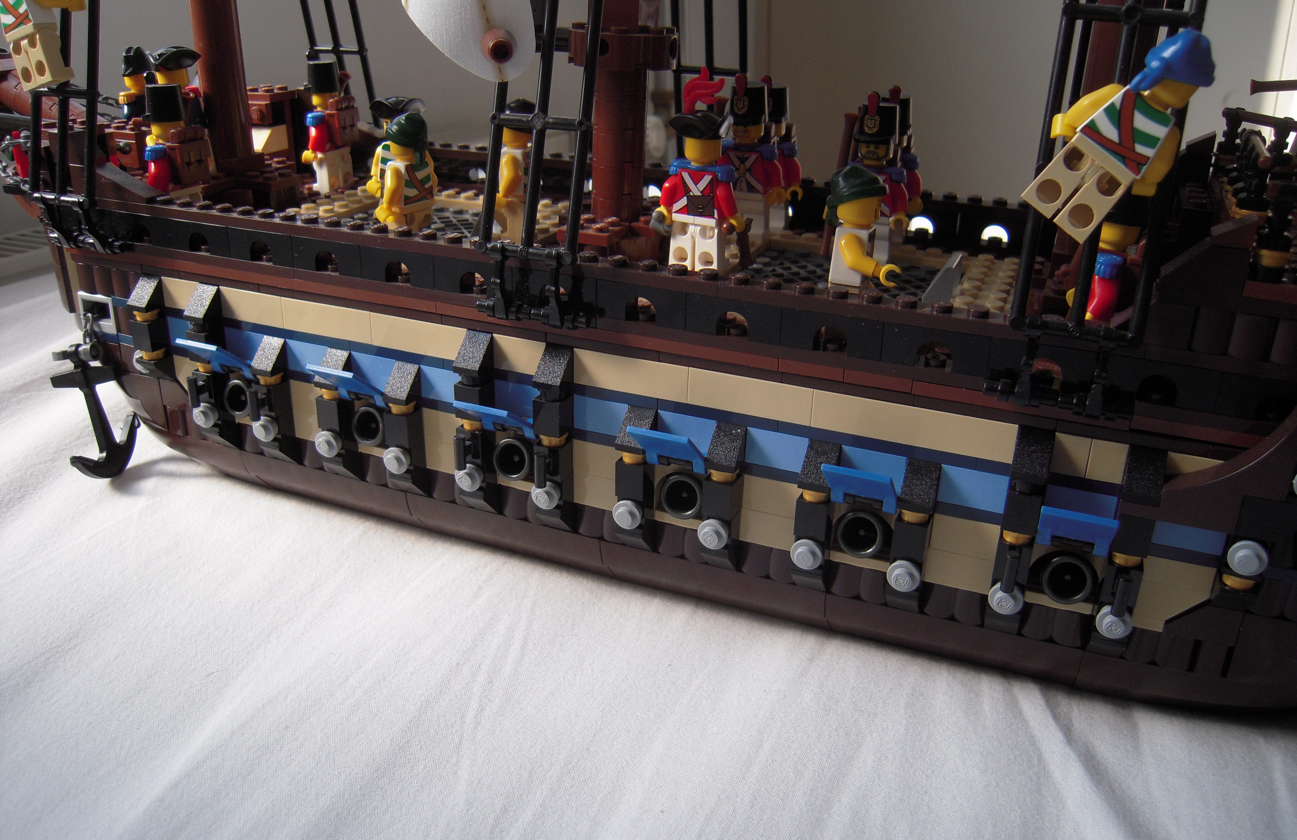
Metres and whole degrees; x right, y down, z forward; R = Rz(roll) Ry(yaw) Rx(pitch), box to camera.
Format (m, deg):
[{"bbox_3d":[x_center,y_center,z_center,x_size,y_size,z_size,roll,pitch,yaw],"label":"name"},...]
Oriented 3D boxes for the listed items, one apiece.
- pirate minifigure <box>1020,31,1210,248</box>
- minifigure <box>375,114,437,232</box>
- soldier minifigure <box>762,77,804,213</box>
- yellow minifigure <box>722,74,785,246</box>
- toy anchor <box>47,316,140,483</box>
[{"bbox_3d":[0.094,-0.056,0.205,0.024,0.042,0.015,42,21,12],"label":"pirate minifigure"},{"bbox_3d":[-0.072,-0.072,0.318,0.015,0.042,0.024,11,26,20],"label":"minifigure"},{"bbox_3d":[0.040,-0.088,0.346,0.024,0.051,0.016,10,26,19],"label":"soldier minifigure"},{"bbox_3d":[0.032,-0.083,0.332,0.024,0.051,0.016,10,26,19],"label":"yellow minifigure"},{"bbox_3d":[-0.187,-0.006,0.354,0.022,0.056,0.040,1,24,-1],"label":"toy anchor"}]

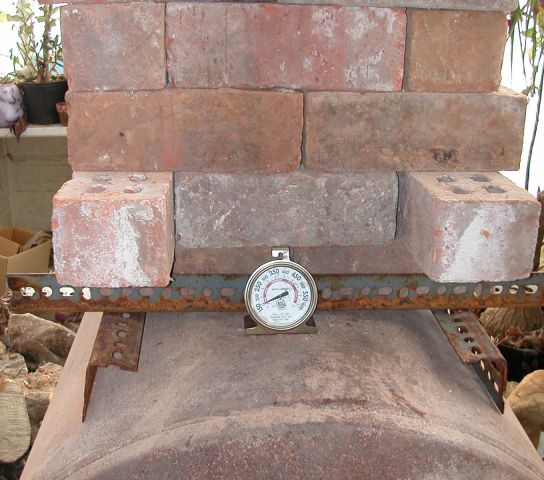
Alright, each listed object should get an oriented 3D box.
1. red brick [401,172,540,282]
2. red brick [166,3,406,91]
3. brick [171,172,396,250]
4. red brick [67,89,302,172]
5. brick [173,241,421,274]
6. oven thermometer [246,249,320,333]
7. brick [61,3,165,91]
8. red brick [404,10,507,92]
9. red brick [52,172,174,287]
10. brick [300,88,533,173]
[{"bbox_3d":[0.168,-0.032,0.652,0.083,0.071,0.204,0,19,-4],"label":"red brick"},{"bbox_3d":[0.010,-0.182,0.642,0.208,0.071,0.089,-1,19,-6],"label":"red brick"},{"bbox_3d":[0.011,-0.042,0.670,0.203,0.071,0.089,-1,19,-6],"label":"brick"},{"bbox_3d":[-0.078,-0.109,0.642,0.203,0.071,0.089,-1,19,-6],"label":"red brick"},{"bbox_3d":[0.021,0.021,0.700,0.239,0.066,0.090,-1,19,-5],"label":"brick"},{"bbox_3d":[0.008,0.041,0.609,0.064,0.079,0.031,0,11,-4],"label":"oven thermometer"},{"bbox_3d":[-0.143,-0.198,0.680,0.085,0.071,0.204,-1,19,-6],"label":"brick"},{"bbox_3d":[0.156,-0.202,0.709,0.087,0.071,0.204,-1,19,-5],"label":"red brick"},{"bbox_3d":[-0.132,-0.031,0.629,0.086,0.071,0.204,0,19,-4],"label":"red brick"},{"bbox_3d":[0.127,-0.112,0.663,0.202,0.071,0.089,-1,19,-5],"label":"brick"}]

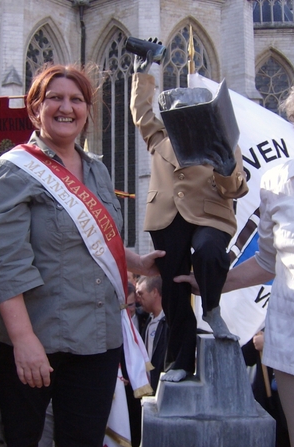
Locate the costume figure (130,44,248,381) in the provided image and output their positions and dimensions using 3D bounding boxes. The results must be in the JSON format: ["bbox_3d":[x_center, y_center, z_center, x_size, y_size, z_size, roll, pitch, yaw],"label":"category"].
[{"bbox_3d":[0.145,-0.063,2.186,0.400,1.170,0.430,-1,-6,8],"label":"costume figure"}]

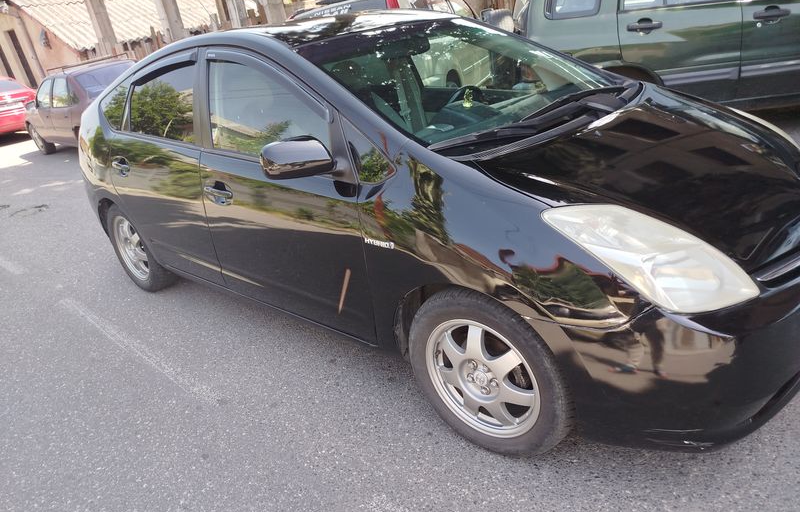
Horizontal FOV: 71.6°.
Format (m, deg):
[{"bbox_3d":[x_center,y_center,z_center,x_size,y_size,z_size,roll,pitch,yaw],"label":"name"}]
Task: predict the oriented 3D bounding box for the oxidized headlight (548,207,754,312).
[{"bbox_3d":[0.638,0.005,1.413,0.480,0.280,0.280,12,29,41],"label":"oxidized headlight"}]

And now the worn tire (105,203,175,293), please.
[{"bbox_3d":[-1.658,-0.064,3.582,0.620,0.620,0.190,12,30,42],"label":"worn tire"}]

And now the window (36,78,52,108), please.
[{"bbox_3d":[-6.657,-3.042,10.417,0.850,0.420,0.080,13,11,42],"label":"window"}]

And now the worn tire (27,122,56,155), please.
[{"bbox_3d":[-7.258,-2.372,11.246,0.610,0.610,0.190,13,31,42],"label":"worn tire"}]

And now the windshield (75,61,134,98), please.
[{"bbox_3d":[-4.933,-2.992,9.485,1.250,0.500,0.120,-30,-8,-40],"label":"windshield"}]

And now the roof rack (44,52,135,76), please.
[{"bbox_3d":[-5.599,-3.451,9.970,1.000,0.120,1.080,13,31,42],"label":"roof rack"}]

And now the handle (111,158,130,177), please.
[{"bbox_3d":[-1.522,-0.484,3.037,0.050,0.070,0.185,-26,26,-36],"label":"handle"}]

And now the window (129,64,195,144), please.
[{"bbox_3d":[-1.181,-0.762,2.731,0.050,0.370,0.700,-2,10,-44],"label":"window"}]

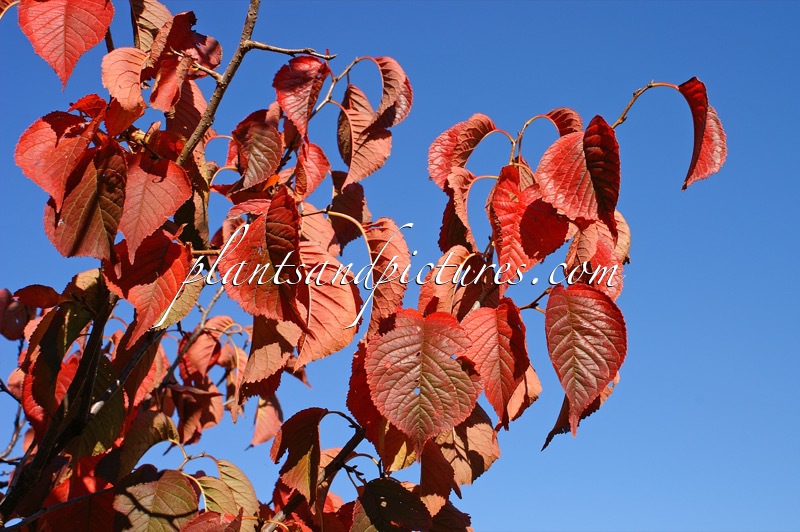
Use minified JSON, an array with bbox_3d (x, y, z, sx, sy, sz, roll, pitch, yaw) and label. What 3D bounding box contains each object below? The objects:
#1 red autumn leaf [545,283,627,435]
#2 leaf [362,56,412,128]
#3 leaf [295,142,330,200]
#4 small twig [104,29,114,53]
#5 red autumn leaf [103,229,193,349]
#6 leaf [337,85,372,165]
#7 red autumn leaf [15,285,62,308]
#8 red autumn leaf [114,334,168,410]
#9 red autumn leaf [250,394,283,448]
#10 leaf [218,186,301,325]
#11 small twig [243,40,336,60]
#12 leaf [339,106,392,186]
[{"bbox_3d":[0.148,0.074,0.921,0.063,0.117,0.029,2,-11,-8],"label":"red autumn leaf"},{"bbox_3d":[-0.010,-0.135,0.900,0.038,0.061,0.048,6,-13,-27],"label":"leaf"},{"bbox_3d":[-0.076,-0.082,1.000,0.028,0.044,0.022,4,-18,-14],"label":"leaf"},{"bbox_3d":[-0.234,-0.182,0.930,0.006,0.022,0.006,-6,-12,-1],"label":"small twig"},{"bbox_3d":[-0.211,0.019,0.970,0.071,0.100,0.034,11,-11,-1],"label":"red autumn leaf"},{"bbox_3d":[-0.041,-0.140,1.150,0.048,0.083,0.030,-5,-15,17],"label":"leaf"},{"bbox_3d":[-0.408,0.035,1.300,0.052,0.027,0.035,-7,-21,17],"label":"red autumn leaf"},{"bbox_3d":[-0.242,0.100,1.080,0.046,0.067,0.030,4,-18,-14],"label":"red autumn leaf"},{"bbox_3d":[-0.167,0.193,1.450,0.045,0.078,0.025,12,-15,-11],"label":"red autumn leaf"},{"bbox_3d":[-0.111,-0.011,0.921,0.065,0.105,0.039,-8,-11,10],"label":"leaf"},{"bbox_3d":[-0.086,-0.168,0.900,0.075,0.012,0.012,7,-12,2],"label":"small twig"},{"bbox_3d":[-0.034,-0.114,1.120,0.055,0.087,0.030,2,-16,21],"label":"leaf"}]

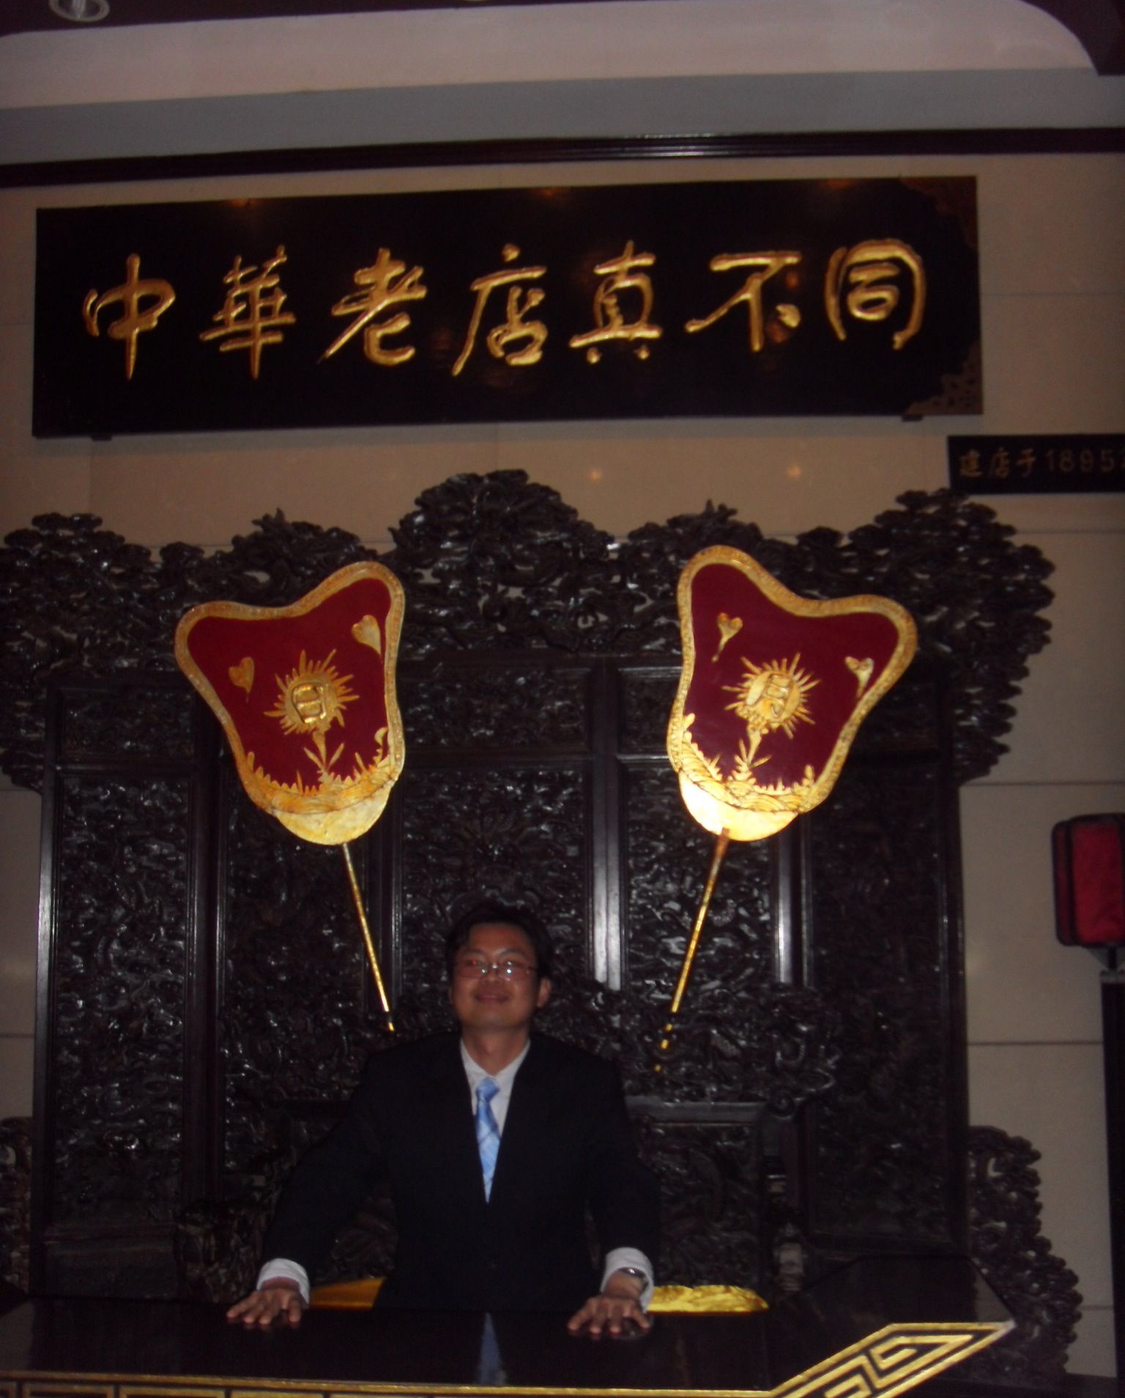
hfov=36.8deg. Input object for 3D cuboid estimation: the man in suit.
[{"bbox_3d":[-0.180,0.955,2.840,0.690,1.250,0.620,-1,-7,5],"label":"man in suit"}]

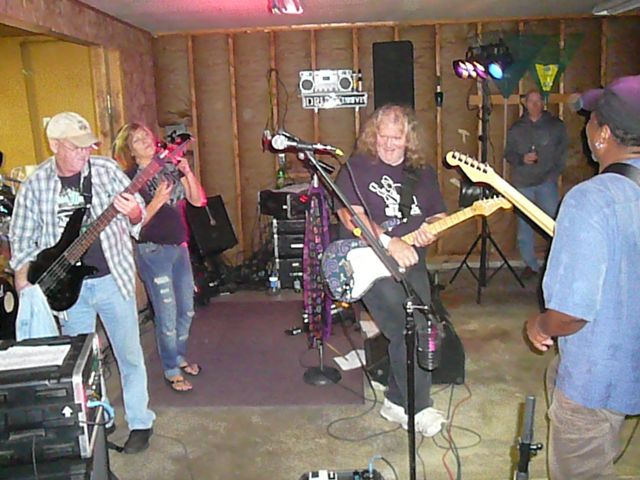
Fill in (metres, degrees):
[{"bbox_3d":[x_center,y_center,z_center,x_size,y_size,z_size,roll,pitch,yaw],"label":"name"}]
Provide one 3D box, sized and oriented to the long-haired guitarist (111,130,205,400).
[{"bbox_3d":[-0.997,0.103,4.072,0.550,1.630,0.460,-8,13,-26],"label":"long-haired guitarist"}]

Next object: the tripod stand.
[{"bbox_3d":[1.464,-0.457,5.732,0.700,1.900,0.620,-2,11,0],"label":"tripod stand"}]

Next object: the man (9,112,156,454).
[{"bbox_3d":[-1.173,0.223,3.299,0.680,1.710,0.520,-4,12,-11],"label":"man"}]

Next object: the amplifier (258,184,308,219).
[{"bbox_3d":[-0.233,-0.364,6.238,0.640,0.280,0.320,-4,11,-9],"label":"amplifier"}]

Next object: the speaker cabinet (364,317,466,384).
[{"bbox_3d":[0.600,0.675,4.157,0.550,0.360,0.450,-5,12,-14],"label":"speaker cabinet"}]

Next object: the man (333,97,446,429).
[{"bbox_3d":[0.376,0.144,3.458,0.600,1.690,0.560,-1,11,4],"label":"man"}]

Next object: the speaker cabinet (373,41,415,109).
[{"bbox_3d":[0.667,-1.453,5.854,0.360,0.640,0.350,0,12,11],"label":"speaker cabinet"}]

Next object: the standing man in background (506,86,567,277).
[{"bbox_3d":[2.043,-0.499,6.115,0.600,1.790,0.380,1,12,17],"label":"standing man in background"}]

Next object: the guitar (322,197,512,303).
[{"bbox_3d":[0.481,0.012,3.130,0.980,0.320,0.080,-20,-7,8],"label":"guitar"}]

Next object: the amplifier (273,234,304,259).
[{"bbox_3d":[-0.160,0.016,6.365,0.530,0.240,0.420,-2,11,0],"label":"amplifier"}]

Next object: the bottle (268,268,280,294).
[{"bbox_3d":[-0.431,0.395,6.103,0.075,0.220,0.075,-2,11,0],"label":"bottle"}]

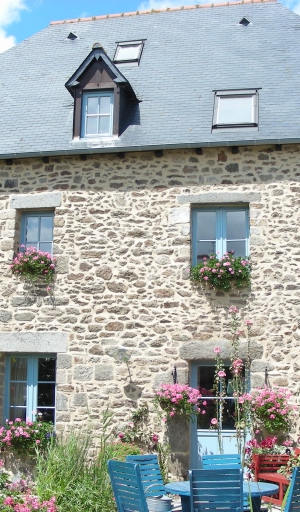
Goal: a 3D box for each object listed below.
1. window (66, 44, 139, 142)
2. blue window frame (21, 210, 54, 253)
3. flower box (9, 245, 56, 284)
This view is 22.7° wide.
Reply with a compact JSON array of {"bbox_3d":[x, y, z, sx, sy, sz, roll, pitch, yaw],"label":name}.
[{"bbox_3d":[-0.850,-2.896,13.997,1.140,1.770,1.350,-1,-9,12],"label":"window"},{"bbox_3d":[-2.057,-0.268,13.653,0.647,1.147,0.140,-1,-9,12],"label":"blue window frame"},{"bbox_3d":[-2.087,0.150,13.286,0.796,0.645,0.420,-1,-9,12],"label":"flower box"}]

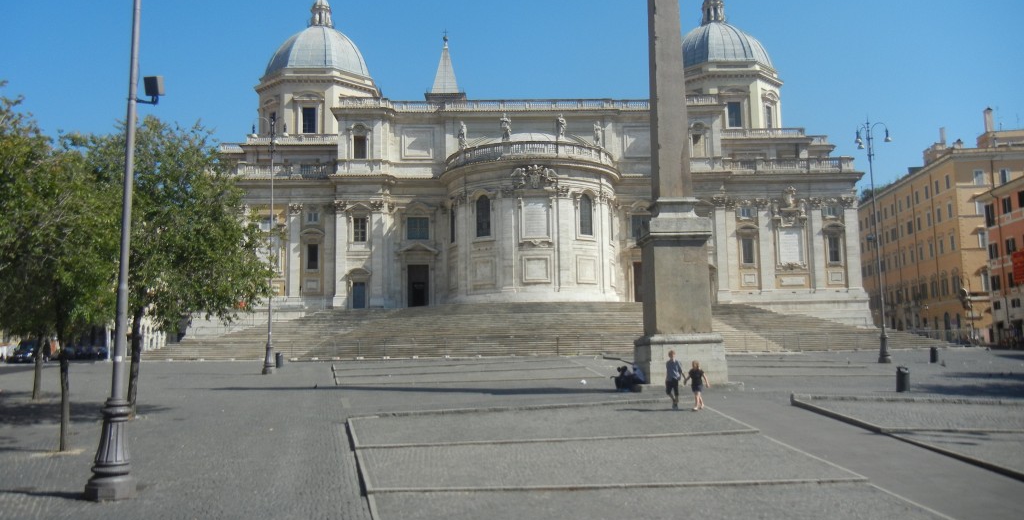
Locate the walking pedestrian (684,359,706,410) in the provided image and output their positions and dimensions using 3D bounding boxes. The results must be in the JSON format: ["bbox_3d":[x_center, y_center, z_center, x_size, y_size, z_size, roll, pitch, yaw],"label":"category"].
[{"bbox_3d":[5.764,3.939,27.800,0.580,1.539,0.450,-3,-8,18],"label":"walking pedestrian"}]

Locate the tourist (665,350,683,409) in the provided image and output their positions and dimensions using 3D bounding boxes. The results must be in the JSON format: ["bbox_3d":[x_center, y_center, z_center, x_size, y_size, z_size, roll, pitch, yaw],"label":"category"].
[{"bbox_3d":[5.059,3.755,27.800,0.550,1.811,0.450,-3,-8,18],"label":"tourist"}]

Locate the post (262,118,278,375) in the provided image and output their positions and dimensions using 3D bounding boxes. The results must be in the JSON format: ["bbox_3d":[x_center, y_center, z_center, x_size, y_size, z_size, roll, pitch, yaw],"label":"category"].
[{"bbox_3d":[-13.286,-0.790,48.800,0.950,14.092,0.950,-1,-7,0],"label":"post"}]

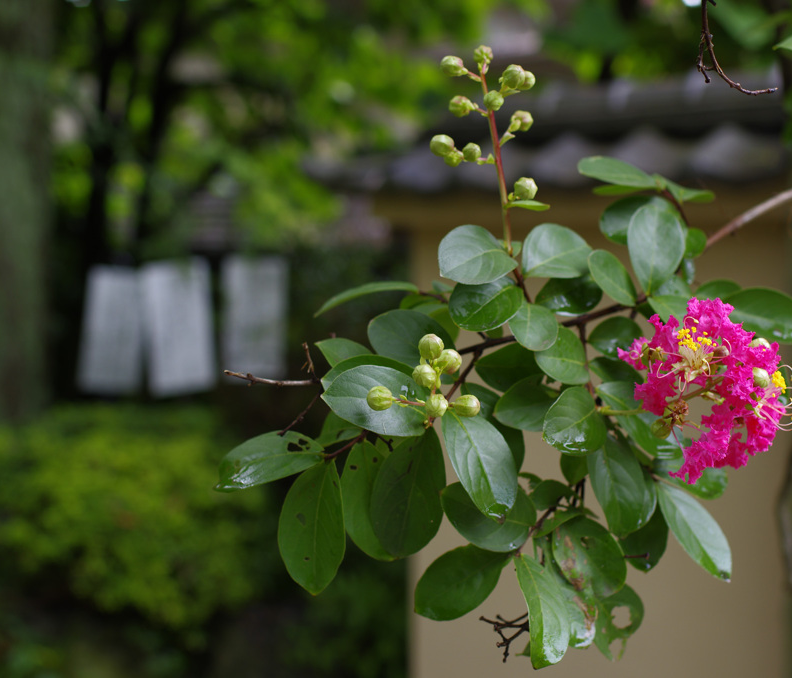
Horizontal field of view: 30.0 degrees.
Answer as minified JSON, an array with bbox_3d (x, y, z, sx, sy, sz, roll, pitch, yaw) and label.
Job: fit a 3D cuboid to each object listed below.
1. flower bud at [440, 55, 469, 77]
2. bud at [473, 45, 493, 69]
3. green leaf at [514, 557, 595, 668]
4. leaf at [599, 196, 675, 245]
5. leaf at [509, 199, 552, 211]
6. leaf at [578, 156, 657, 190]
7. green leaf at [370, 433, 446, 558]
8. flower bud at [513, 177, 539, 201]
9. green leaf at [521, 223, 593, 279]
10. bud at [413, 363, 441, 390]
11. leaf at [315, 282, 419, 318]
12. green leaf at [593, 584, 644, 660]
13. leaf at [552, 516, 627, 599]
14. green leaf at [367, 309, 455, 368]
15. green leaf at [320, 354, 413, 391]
[{"bbox_3d":[0.022,-0.107,0.580,0.009,0.008,0.008,22,0,-18],"label":"flower bud"},{"bbox_3d":[0.039,-0.127,0.664,0.009,0.010,0.009,-5,-32,-3],"label":"bud"},{"bbox_3d":[0.061,0.106,0.572,0.024,0.046,0.010,-13,-19,-11],"label":"green leaf"},{"bbox_3d":[0.102,-0.051,0.620,0.038,0.021,0.006,-15,-33,-18],"label":"leaf"},{"bbox_3d":[0.050,-0.050,0.548,0.016,0.004,0.008,5,14,11],"label":"leaf"},{"bbox_3d":[0.090,-0.067,0.600,0.037,0.016,0.005,12,-49,-24],"label":"leaf"},{"bbox_3d":[0.007,0.057,0.557,0.025,0.052,0.007,13,-6,8],"label":"green leaf"},{"bbox_3d":[0.051,-0.059,0.580,0.009,0.010,0.009,23,18,-8],"label":"flower bud"},{"bbox_3d":[0.071,-0.039,0.653,0.034,0.027,0.007,-23,-28,-13],"label":"green leaf"},{"bbox_3d":[0.013,0.016,0.644,0.011,0.011,0.012,2,6,17],"label":"bud"},{"bbox_3d":[-0.014,-0.019,0.706,0.050,0.010,0.024,-13,7,0],"label":"leaf"},{"bbox_3d":[0.100,0.128,0.669,0.026,0.035,0.007,7,-13,-10],"label":"green leaf"},{"bbox_3d":[0.085,0.096,0.647,0.031,0.039,0.008,-28,-11,-23],"label":"leaf"},{"bbox_3d":[0.007,0.002,0.560,0.039,0.023,0.008,25,-23,-15],"label":"green leaf"},{"bbox_3d":[-0.011,0.023,0.664,0.051,0.031,0.009,18,-26,-6],"label":"green leaf"}]

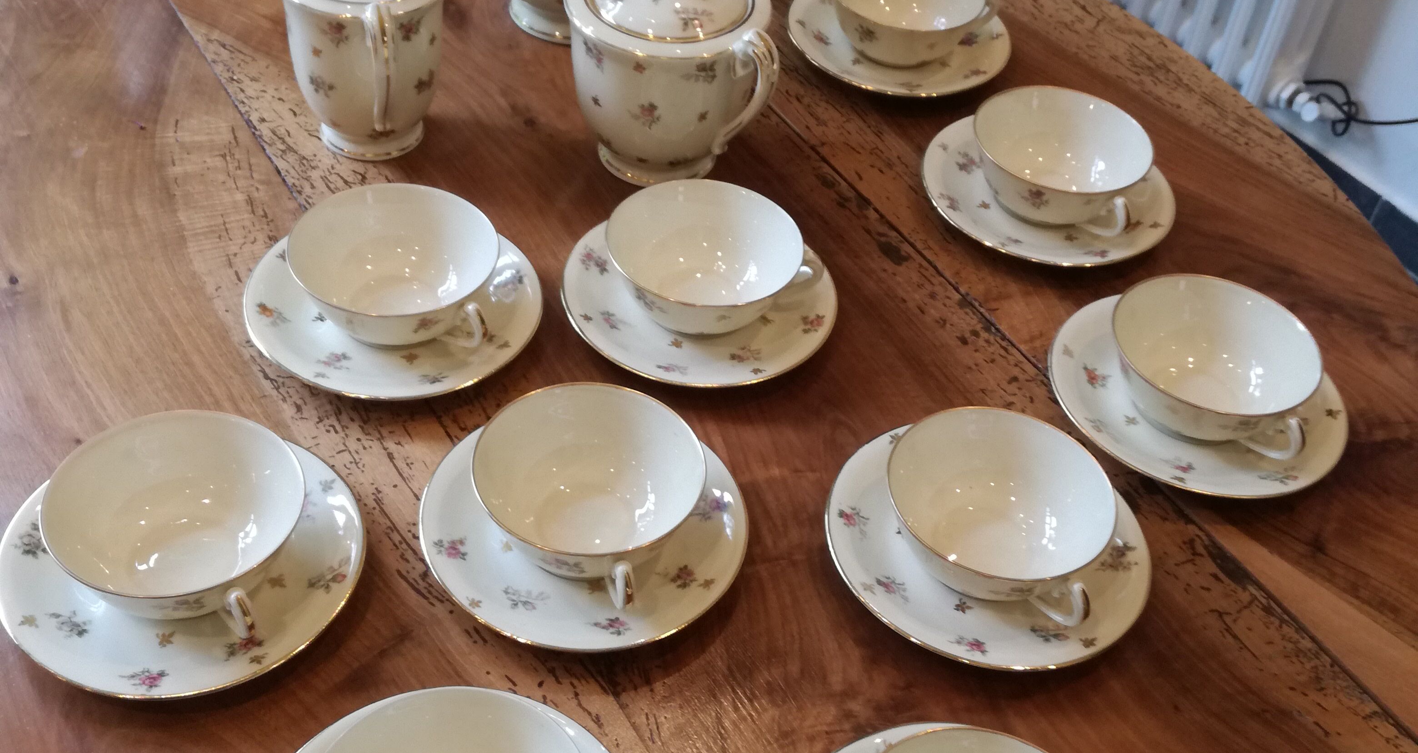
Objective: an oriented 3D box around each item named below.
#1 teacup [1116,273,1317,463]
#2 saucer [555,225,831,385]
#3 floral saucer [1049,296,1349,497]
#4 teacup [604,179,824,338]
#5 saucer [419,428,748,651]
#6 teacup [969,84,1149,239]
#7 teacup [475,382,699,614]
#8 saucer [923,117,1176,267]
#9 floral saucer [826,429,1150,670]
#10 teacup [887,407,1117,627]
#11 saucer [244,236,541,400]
[{"bbox_3d":[0.249,0.002,0.732,0.100,0.045,0.111,-24,52,-27],"label":"teacup"},{"bbox_3d":[-0.005,-0.039,0.783,0.147,0.022,0.147,3,45,-4],"label":"saucer"},{"bbox_3d":[0.249,0.014,0.762,0.147,0.022,0.147,3,45,-4],"label":"floral saucer"},{"bbox_3d":[0.002,-0.052,0.758,0.111,0.045,0.100,4,44,-3],"label":"teacup"},{"bbox_3d":[-0.055,0.069,0.658,0.146,0.021,0.146,3,44,-3],"label":"saucer"},{"bbox_3d":[0.204,-0.115,0.856,0.101,0.049,0.116,-20,51,-24],"label":"teacup"},{"bbox_3d":[-0.051,0.057,0.641,0.100,0.045,0.111,-10,47,-16],"label":"teacup"},{"bbox_3d":[0.196,-0.103,0.863,0.146,0.021,0.146,7,44,0],"label":"saucer"},{"bbox_3d":[0.127,0.080,0.682,0.147,0.022,0.147,3,45,-4],"label":"floral saucer"},{"bbox_3d":[0.128,0.068,0.651,0.100,0.045,0.111,-22,51,-26],"label":"teacup"},{"bbox_3d":[-0.160,-0.033,0.758,0.147,0.022,0.147,3,45,-4],"label":"saucer"}]

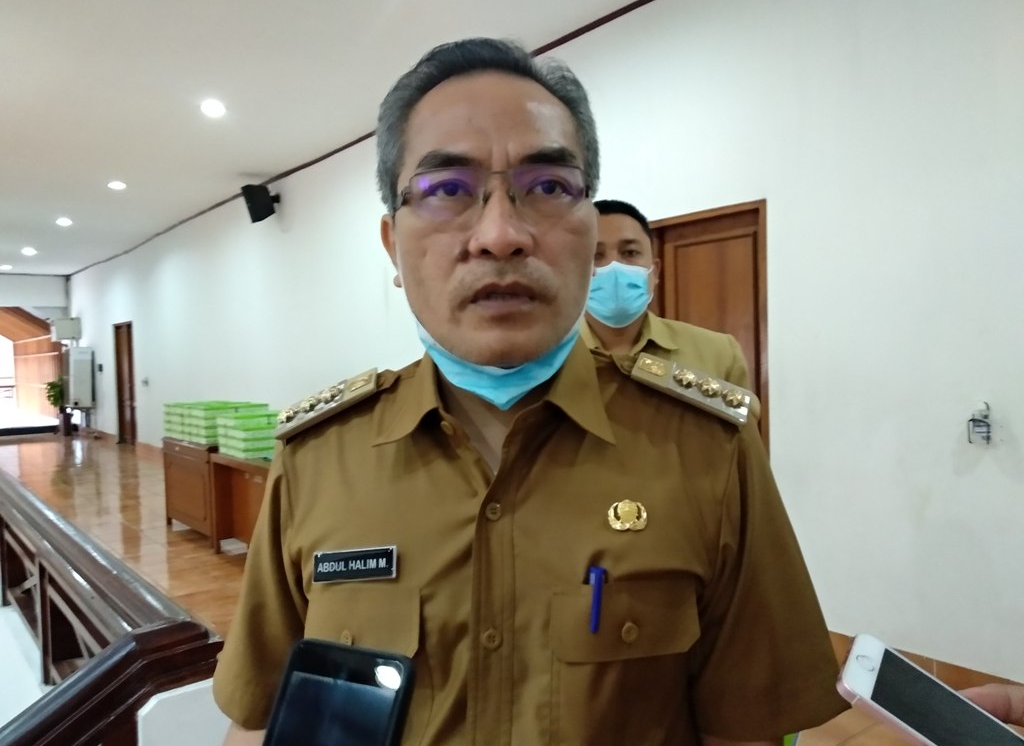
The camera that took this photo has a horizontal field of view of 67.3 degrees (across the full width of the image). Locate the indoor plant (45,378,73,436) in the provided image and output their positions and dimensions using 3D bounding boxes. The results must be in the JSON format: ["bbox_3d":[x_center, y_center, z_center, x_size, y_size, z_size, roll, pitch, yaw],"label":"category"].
[{"bbox_3d":[-8.886,0.660,15.101,0.430,1.130,0.430,-3,2,-39],"label":"indoor plant"}]

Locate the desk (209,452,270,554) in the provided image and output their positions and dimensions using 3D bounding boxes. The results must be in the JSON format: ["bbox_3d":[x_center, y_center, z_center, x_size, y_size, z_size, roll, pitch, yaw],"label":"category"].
[{"bbox_3d":[-1.535,0.938,5.383,0.650,0.745,1.250,-3,2,-39],"label":"desk"}]

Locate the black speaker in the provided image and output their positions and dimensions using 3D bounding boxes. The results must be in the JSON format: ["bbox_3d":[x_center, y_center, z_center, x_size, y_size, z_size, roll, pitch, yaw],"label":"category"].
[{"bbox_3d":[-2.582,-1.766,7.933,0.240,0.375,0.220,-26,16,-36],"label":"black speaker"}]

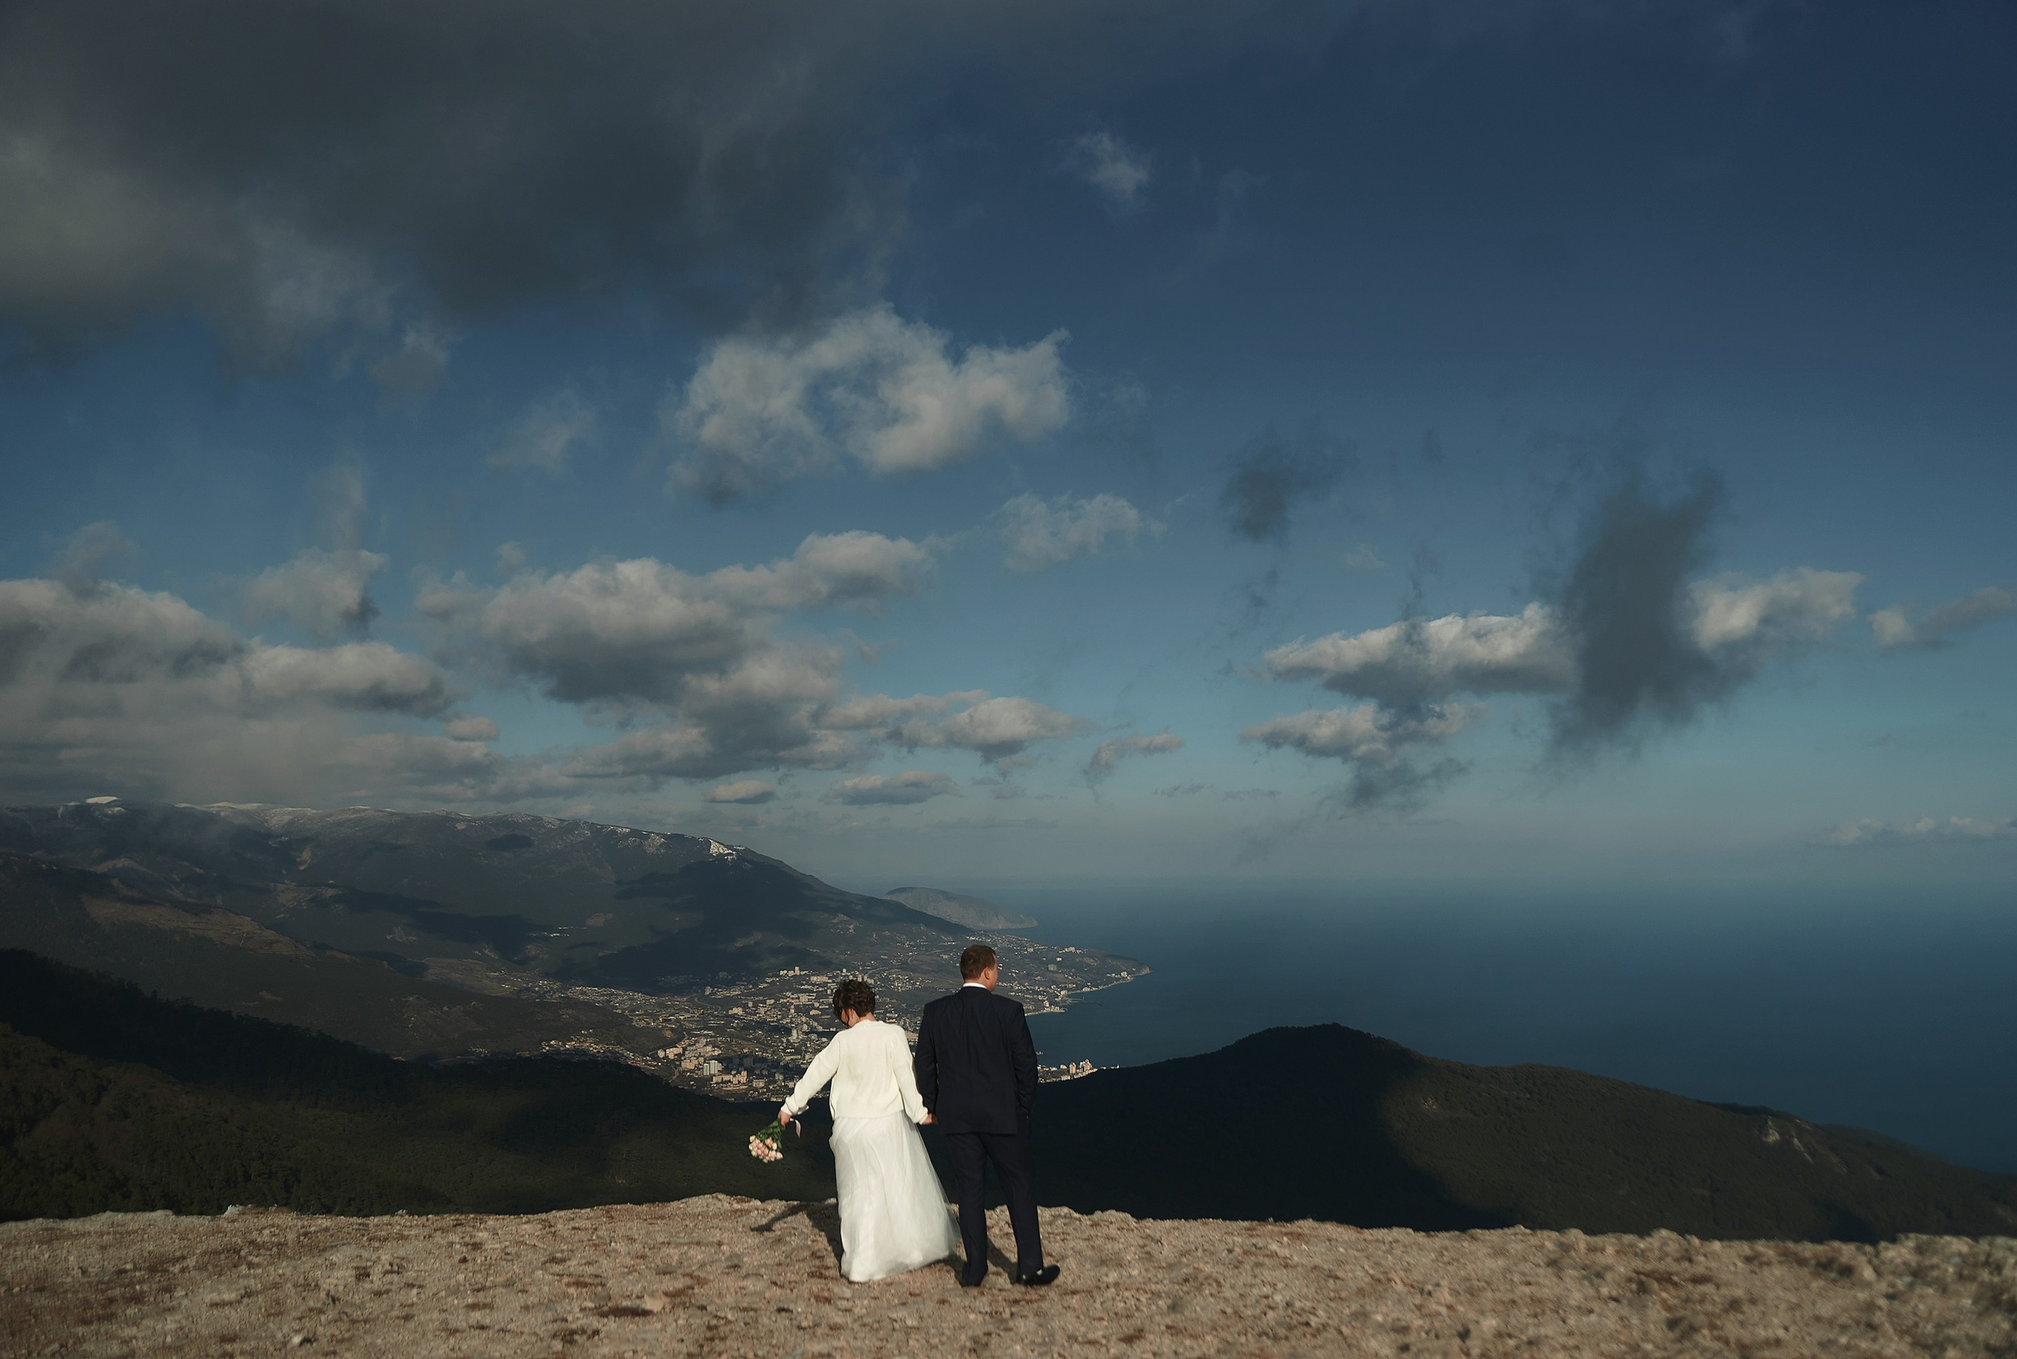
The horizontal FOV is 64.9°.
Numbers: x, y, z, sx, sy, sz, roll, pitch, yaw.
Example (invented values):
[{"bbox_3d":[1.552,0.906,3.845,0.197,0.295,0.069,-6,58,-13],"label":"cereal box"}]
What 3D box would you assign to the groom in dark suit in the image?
[{"bbox_3d":[-0.113,2.334,8.625,0.730,1.790,0.450,-1,-6,8],"label":"groom in dark suit"}]

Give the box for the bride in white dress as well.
[{"bbox_3d":[-0.752,2.430,8.665,0.900,1.600,0.620,1,-6,-10],"label":"bride in white dress"}]

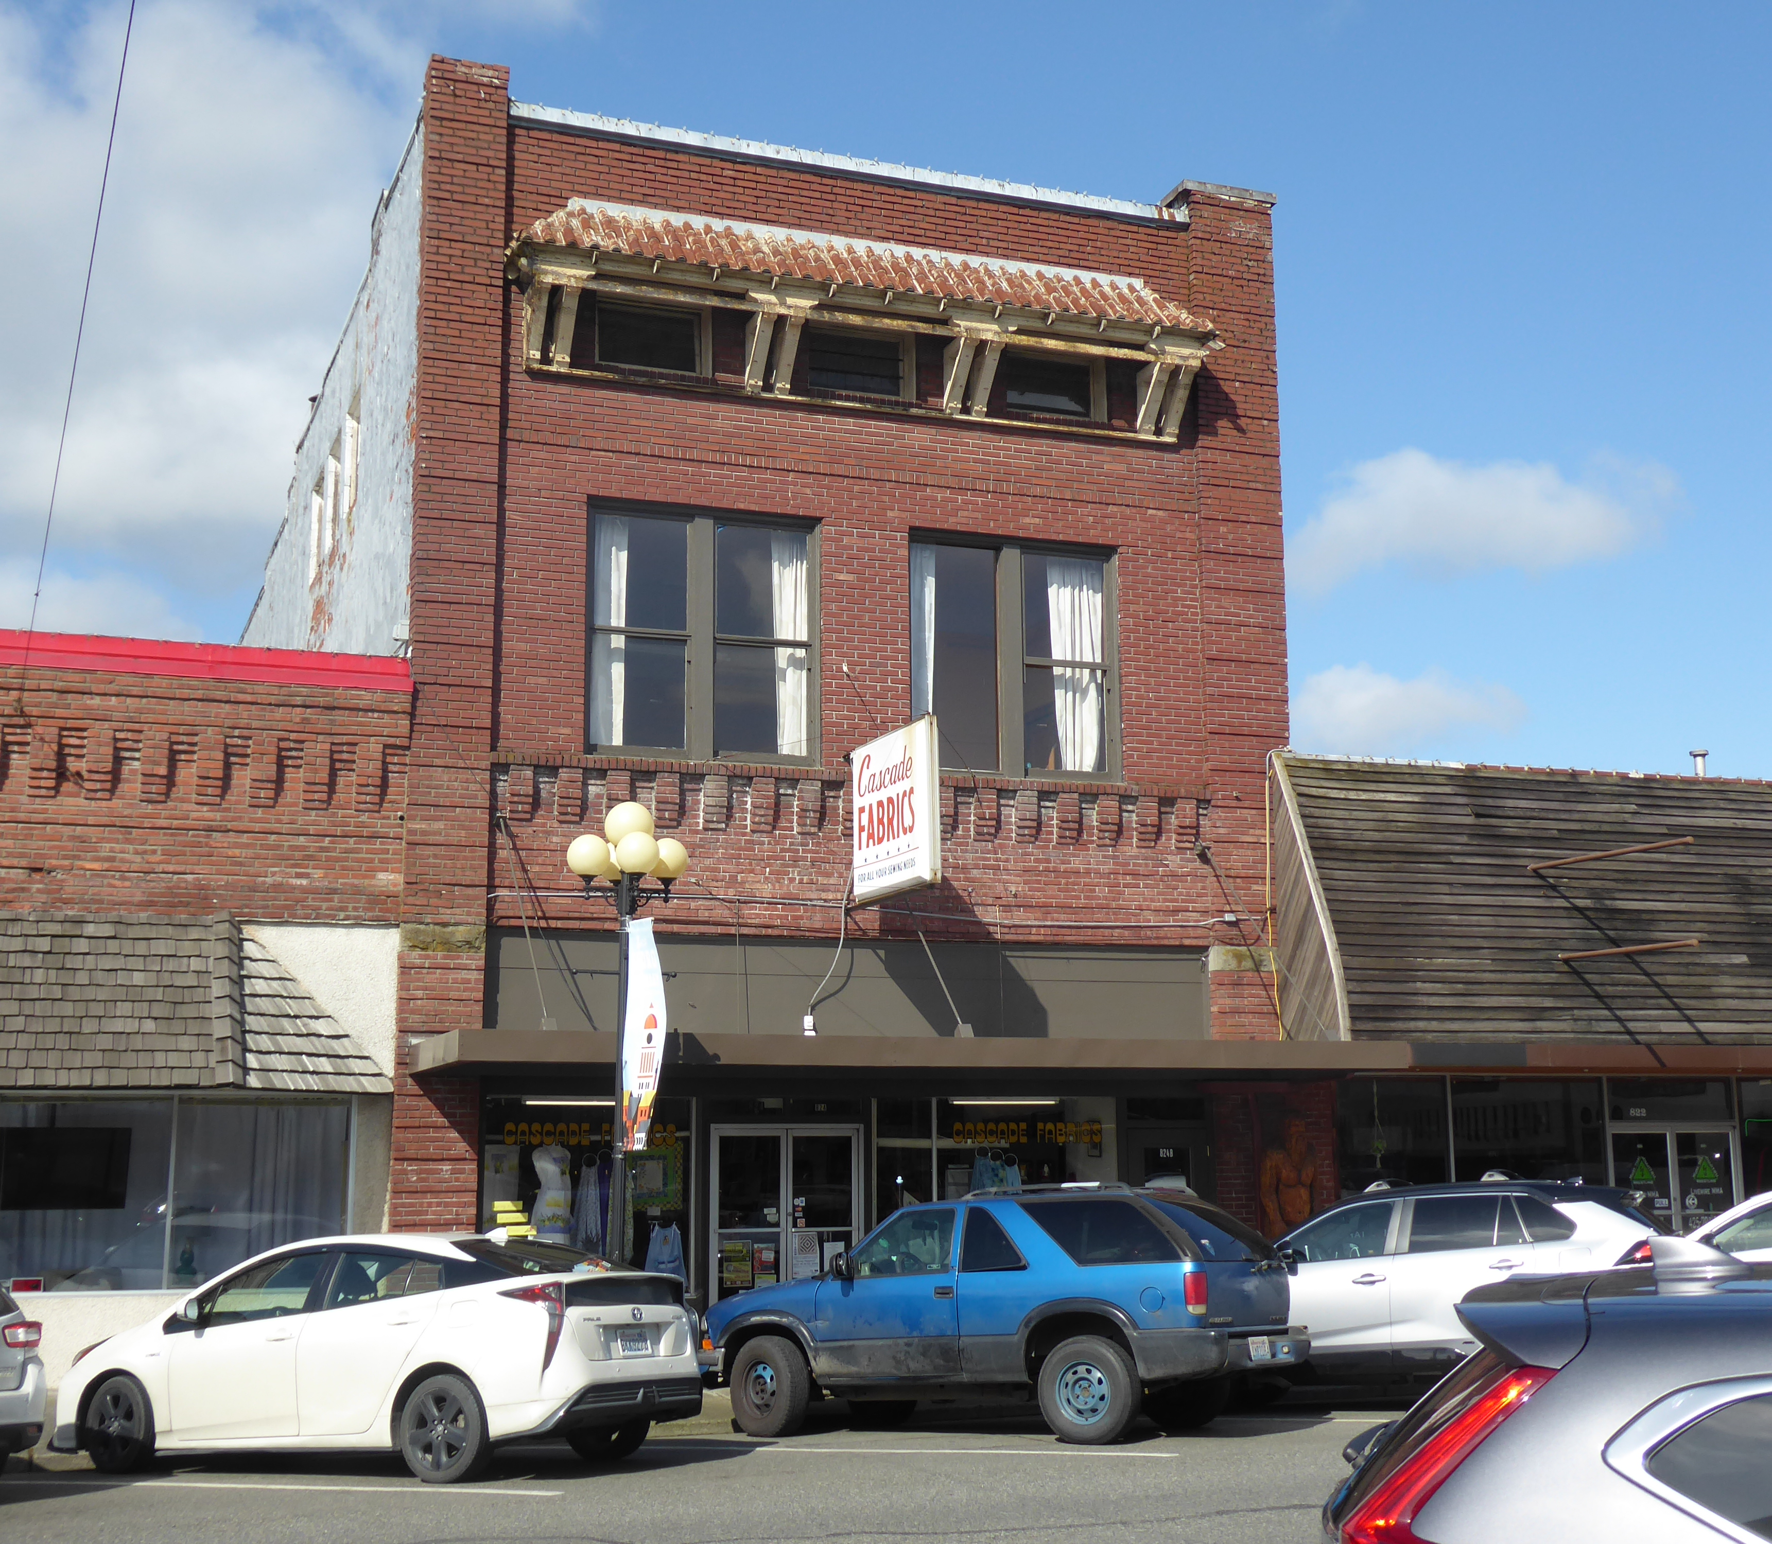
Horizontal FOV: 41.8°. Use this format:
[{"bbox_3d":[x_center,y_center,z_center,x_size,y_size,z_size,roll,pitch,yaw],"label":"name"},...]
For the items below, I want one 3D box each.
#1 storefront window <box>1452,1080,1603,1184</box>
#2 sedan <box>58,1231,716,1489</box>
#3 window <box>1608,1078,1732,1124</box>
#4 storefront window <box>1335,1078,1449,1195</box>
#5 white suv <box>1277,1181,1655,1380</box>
[{"bbox_3d":[6.761,4.205,24.264,1.987,1.999,0.100,3,-9,-21],"label":"storefront window"},{"bbox_3d":[-3.458,3.827,15.315,4.550,1.475,1.790,-8,-14,28],"label":"sedan"},{"bbox_3d":[8.476,3.558,25.051,1.712,0.503,0.100,3,-9,-21],"label":"window"},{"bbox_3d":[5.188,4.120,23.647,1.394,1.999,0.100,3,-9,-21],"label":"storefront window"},{"bbox_3d":[4.221,4.141,18.601,4.600,1.700,1.860,-7,-12,28],"label":"white suv"}]

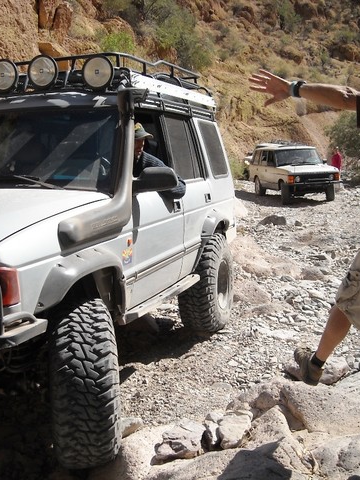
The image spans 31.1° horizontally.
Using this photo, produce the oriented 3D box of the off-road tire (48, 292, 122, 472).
[{"bbox_3d":[-0.475,0.726,3.340,0.310,0.860,0.860,-2,7,-5],"label":"off-road tire"}]

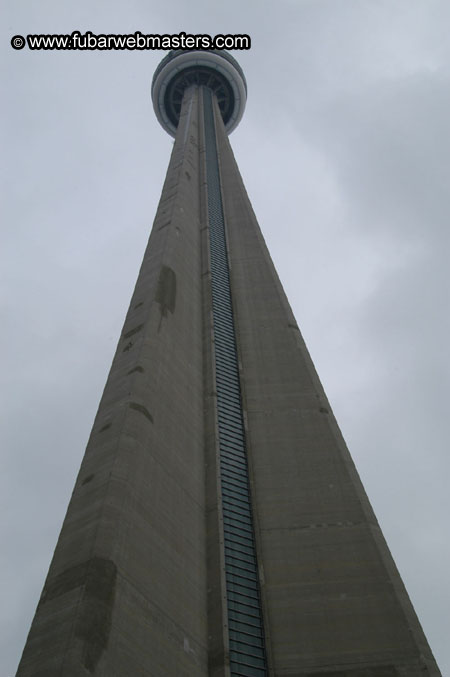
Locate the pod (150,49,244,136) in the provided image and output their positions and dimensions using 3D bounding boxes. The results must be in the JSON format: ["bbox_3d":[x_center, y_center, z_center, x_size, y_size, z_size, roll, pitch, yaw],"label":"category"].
[{"bbox_3d":[-12.267,-119.040,331.891,47.000,28.000,47.000,-1,-57,-2],"label":"pod"}]

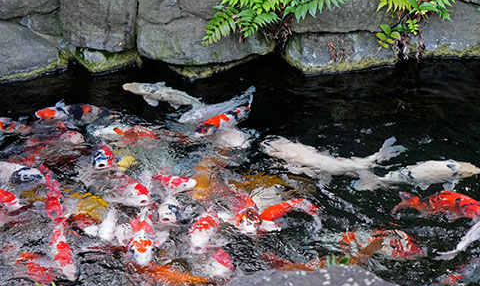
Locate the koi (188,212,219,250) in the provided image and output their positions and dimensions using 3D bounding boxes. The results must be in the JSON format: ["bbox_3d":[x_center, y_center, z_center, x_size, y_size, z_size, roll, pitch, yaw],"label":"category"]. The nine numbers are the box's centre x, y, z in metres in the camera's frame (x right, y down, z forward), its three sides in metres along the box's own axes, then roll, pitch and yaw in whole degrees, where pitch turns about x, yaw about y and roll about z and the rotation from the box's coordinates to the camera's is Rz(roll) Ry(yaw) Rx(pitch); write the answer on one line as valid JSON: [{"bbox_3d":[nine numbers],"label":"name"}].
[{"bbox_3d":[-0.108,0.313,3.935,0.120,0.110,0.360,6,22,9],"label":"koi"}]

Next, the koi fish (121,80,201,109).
[{"bbox_3d":[-0.311,-0.177,4.235,0.371,0.090,0.110,13,37,17],"label":"koi fish"}]

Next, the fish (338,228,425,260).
[{"bbox_3d":[0.447,0.339,3.486,0.340,0.100,0.120,7,36,10],"label":"fish"}]

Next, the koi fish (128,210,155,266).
[{"bbox_3d":[-0.346,0.341,3.885,0.110,0.110,0.420,1,24,1],"label":"koi fish"}]

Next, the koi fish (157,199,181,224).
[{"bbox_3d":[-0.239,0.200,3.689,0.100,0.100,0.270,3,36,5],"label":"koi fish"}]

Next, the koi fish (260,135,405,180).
[{"bbox_3d":[0.399,0.047,4.295,0.580,0.120,0.160,8,33,12],"label":"koi fish"}]

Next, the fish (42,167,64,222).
[{"bbox_3d":[-0.737,0.183,4.075,0.090,0.090,0.400,-9,33,-14],"label":"fish"}]

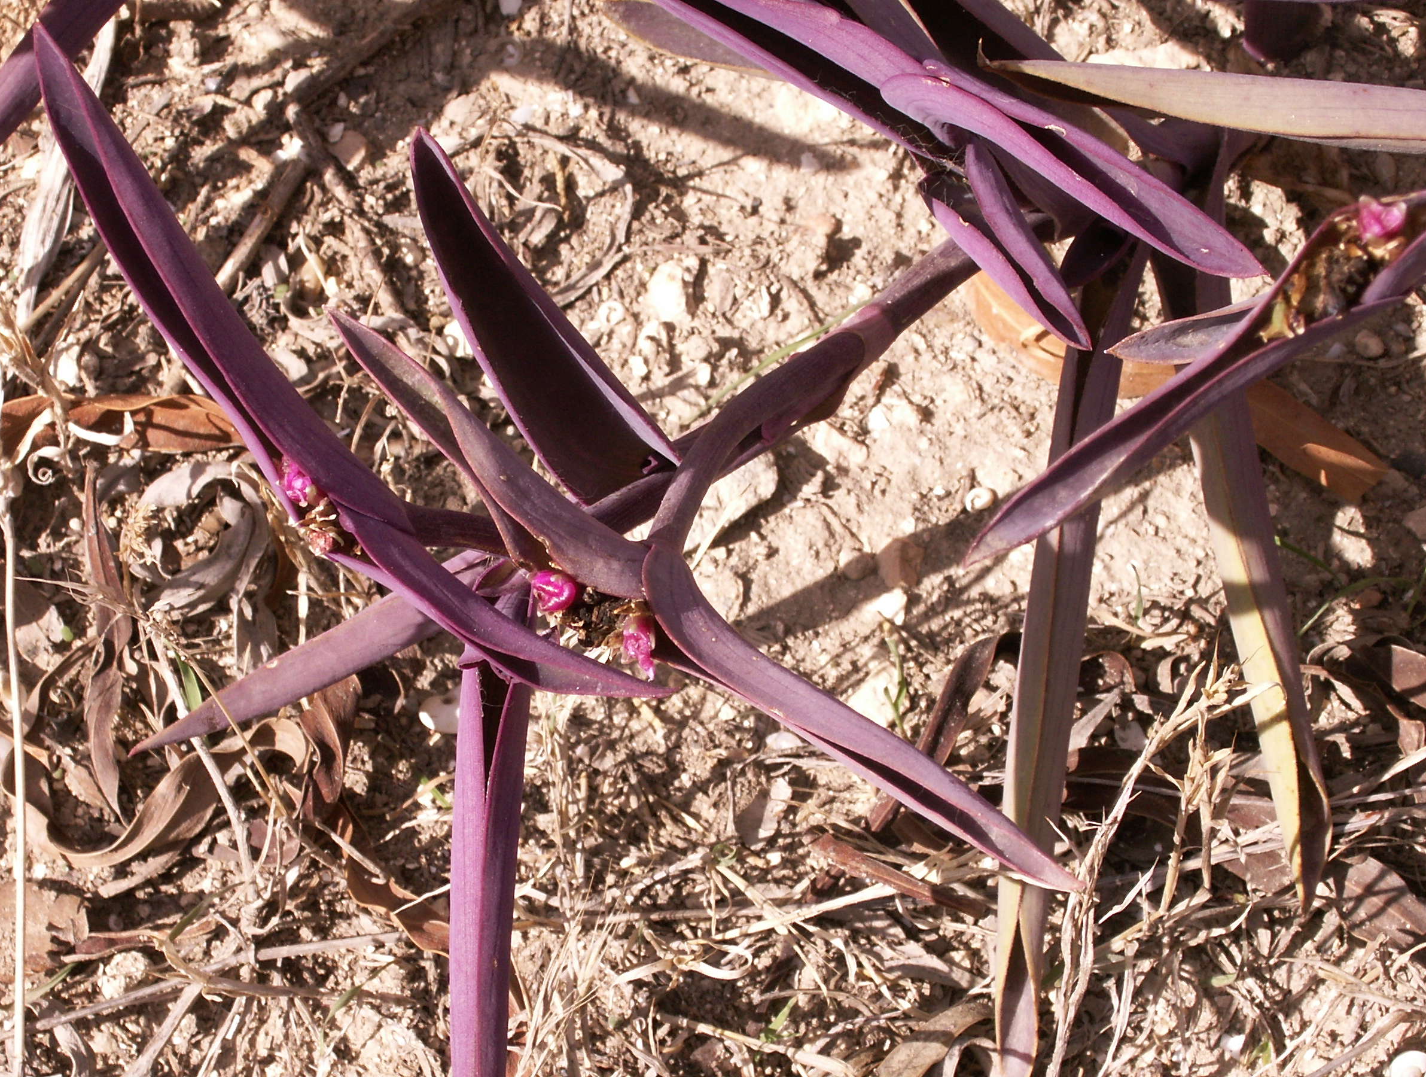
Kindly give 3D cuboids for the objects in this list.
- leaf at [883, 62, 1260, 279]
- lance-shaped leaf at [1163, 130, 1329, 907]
[{"bbox_3d":[0.069,-0.070,0.485,0.080,0.014,0.017,27,79,6],"label":"leaf"},{"bbox_3d":[0.107,-0.011,0.511,0.017,0.020,0.170,-2,65,-1],"label":"lance-shaped leaf"}]

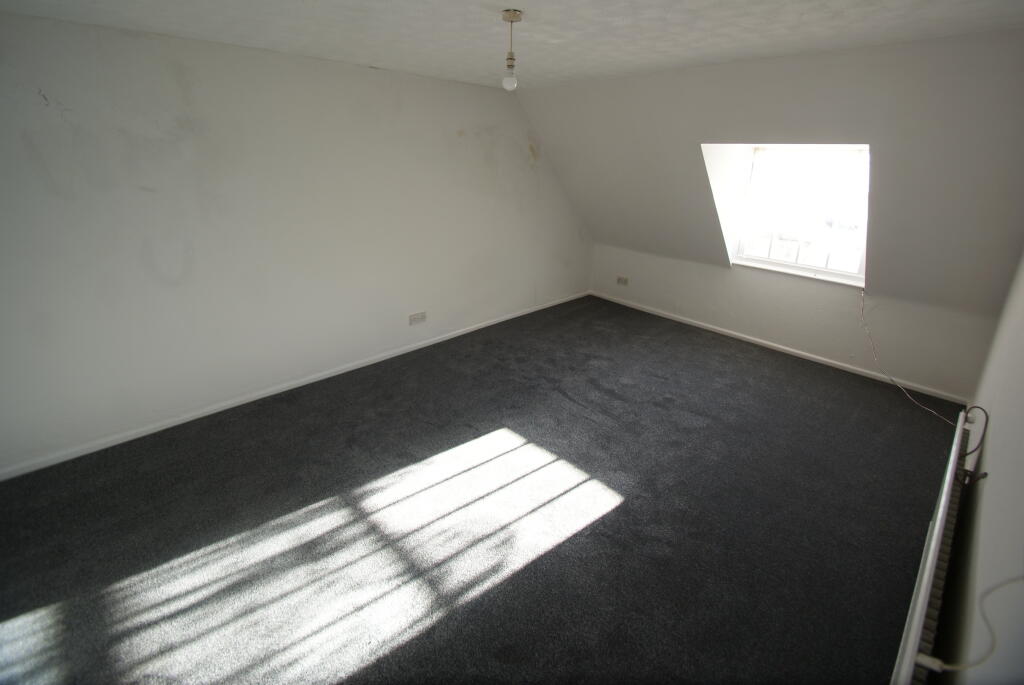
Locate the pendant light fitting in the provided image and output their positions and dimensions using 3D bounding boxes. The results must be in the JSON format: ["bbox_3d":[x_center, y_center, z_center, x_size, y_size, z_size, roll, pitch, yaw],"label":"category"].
[{"bbox_3d":[0.000,-1.232,1.813,0.079,0.283,0.079,1,24,0],"label":"pendant light fitting"}]

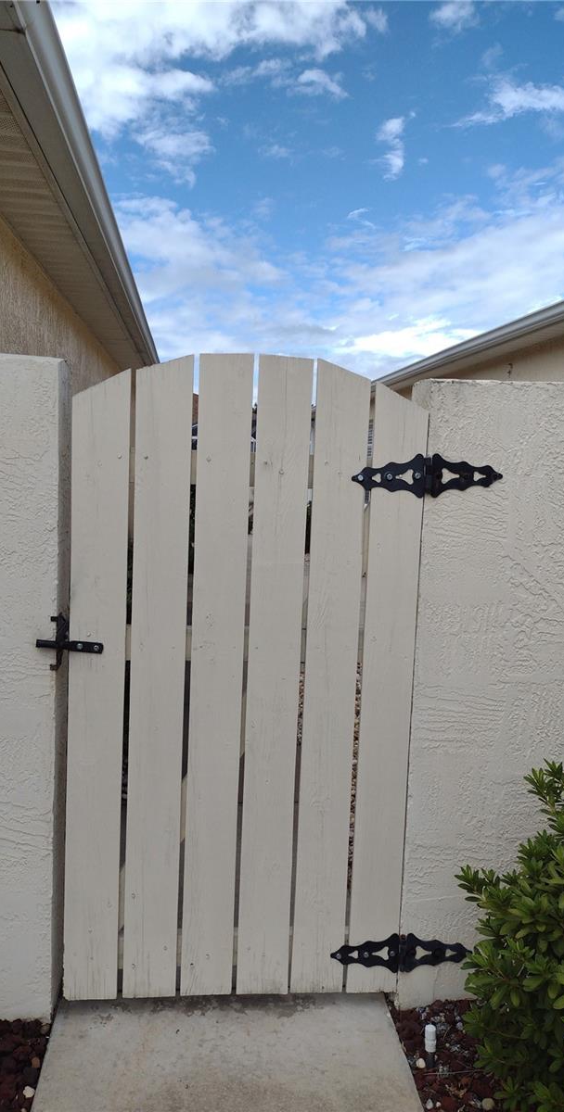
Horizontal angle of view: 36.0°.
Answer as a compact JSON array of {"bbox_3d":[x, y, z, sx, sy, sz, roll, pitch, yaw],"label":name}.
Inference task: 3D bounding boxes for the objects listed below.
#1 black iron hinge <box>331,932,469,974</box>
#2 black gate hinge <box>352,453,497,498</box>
[{"bbox_3d":[0.332,1.098,2.397,0.399,0.116,0.022,1,6,-6],"label":"black iron hinge"},{"bbox_3d":[0.381,-0.208,2.263,0.402,0.115,0.022,-2,6,-5],"label":"black gate hinge"}]

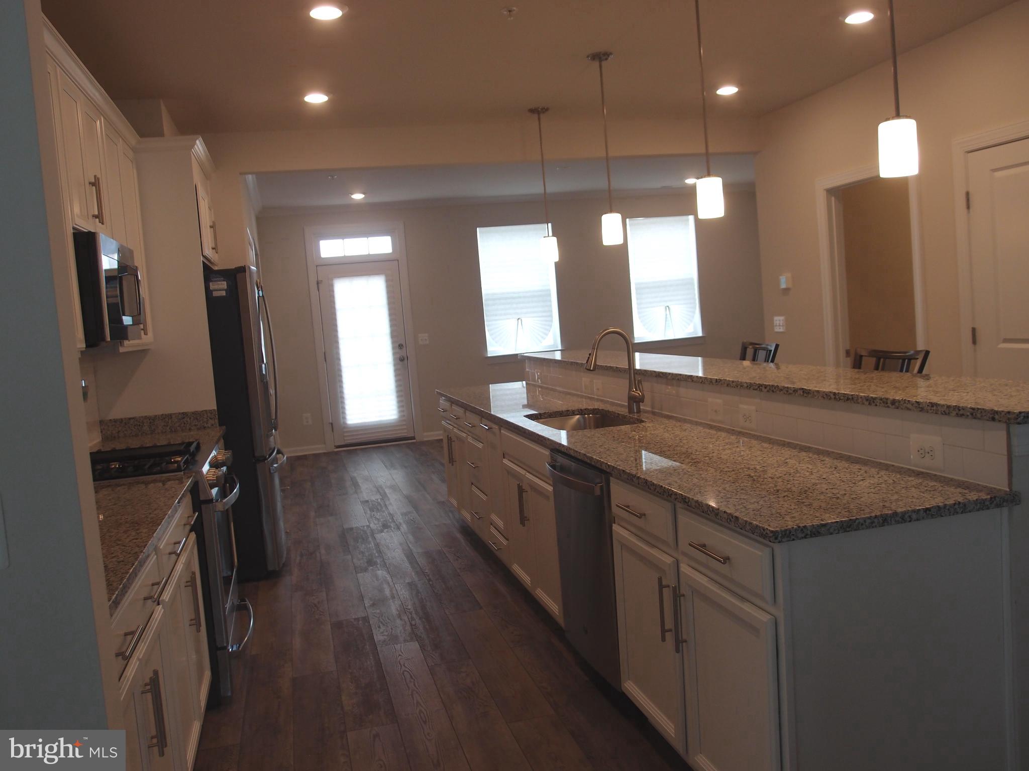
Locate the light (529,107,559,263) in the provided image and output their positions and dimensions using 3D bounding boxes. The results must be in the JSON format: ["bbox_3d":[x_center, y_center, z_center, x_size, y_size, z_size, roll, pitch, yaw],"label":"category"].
[{"bbox_3d":[0.198,-1.330,5.941,0.132,1.000,0.132,-5,5,0],"label":"light"}]

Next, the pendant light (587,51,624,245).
[{"bbox_3d":[0.495,-1.258,4.782,0.132,0.995,0.132,-6,5,-14],"label":"pendant light"}]

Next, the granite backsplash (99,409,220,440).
[{"bbox_3d":[-1.935,0.211,4.884,0.596,0.104,0.025,-6,5,-14],"label":"granite backsplash"}]

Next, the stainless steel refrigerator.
[{"bbox_3d":[-1.872,0.233,5.405,0.884,1.775,0.910,-6,5,-14],"label":"stainless steel refrigerator"}]

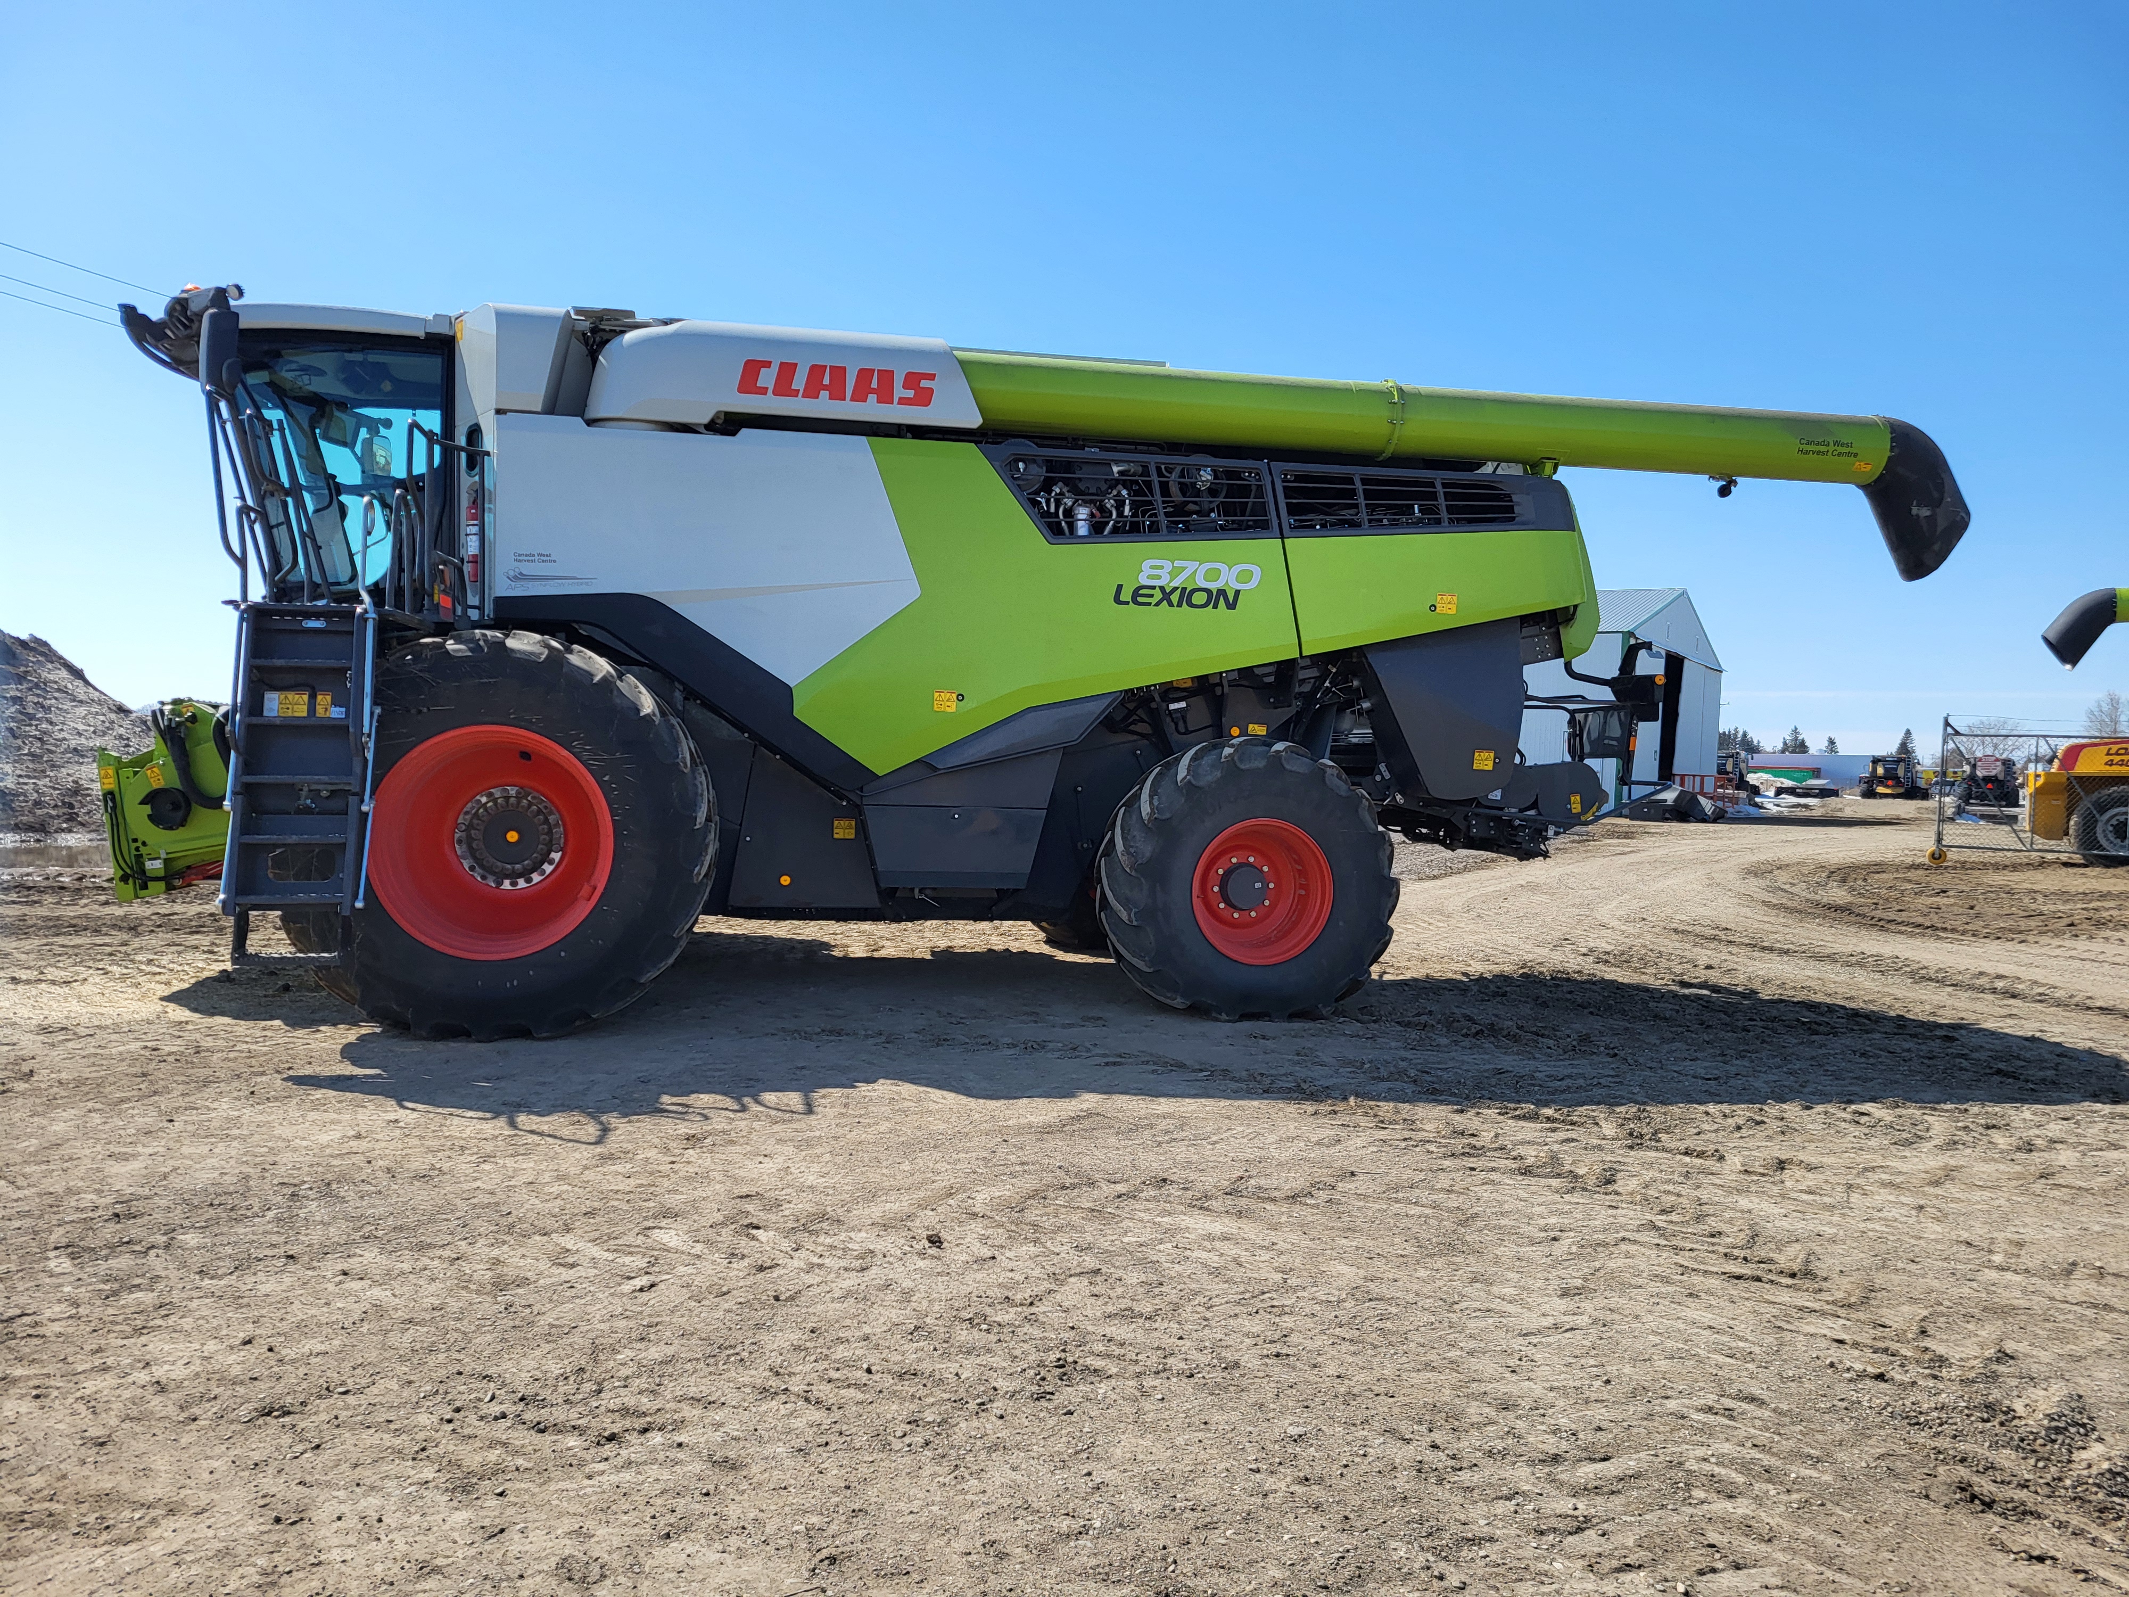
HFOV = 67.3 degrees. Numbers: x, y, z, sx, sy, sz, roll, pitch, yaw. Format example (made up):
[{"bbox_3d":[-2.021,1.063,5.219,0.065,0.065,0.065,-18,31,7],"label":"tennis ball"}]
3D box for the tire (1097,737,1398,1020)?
[{"bbox_3d":[1.058,0.473,9.116,1.630,1.600,0.680,1,2,-9],"label":"tire"}]

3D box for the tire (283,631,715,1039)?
[{"bbox_3d":[-3.029,0.186,8.690,2.140,2.100,1.000,1,2,-9],"label":"tire"}]

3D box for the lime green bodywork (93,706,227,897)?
[{"bbox_3d":[-4.976,-0.010,9.786,1.046,1.121,1.700,1,2,-9],"label":"lime green bodywork"}]

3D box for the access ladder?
[{"bbox_3d":[-3.746,-0.083,7.844,0.668,1.769,0.400,1,2,-9],"label":"access ladder"}]

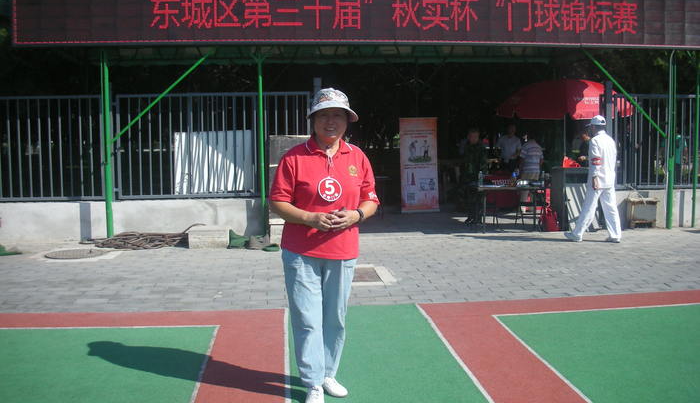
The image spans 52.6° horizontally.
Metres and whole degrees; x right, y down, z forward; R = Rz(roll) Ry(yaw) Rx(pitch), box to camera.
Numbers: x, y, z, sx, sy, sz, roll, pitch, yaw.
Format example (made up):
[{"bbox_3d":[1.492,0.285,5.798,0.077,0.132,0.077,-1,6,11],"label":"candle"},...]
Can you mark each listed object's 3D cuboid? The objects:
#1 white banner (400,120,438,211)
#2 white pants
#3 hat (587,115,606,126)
[{"bbox_3d":[1.198,-0.626,12.200,0.655,1.630,0.140,-3,6,-12],"label":"white banner"},{"bbox_3d":[3.198,0.097,9.145,0.600,0.820,0.380,3,7,30],"label":"white pants"},{"bbox_3d":[3.143,-1.033,9.025,0.260,0.130,0.190,3,7,34],"label":"hat"}]

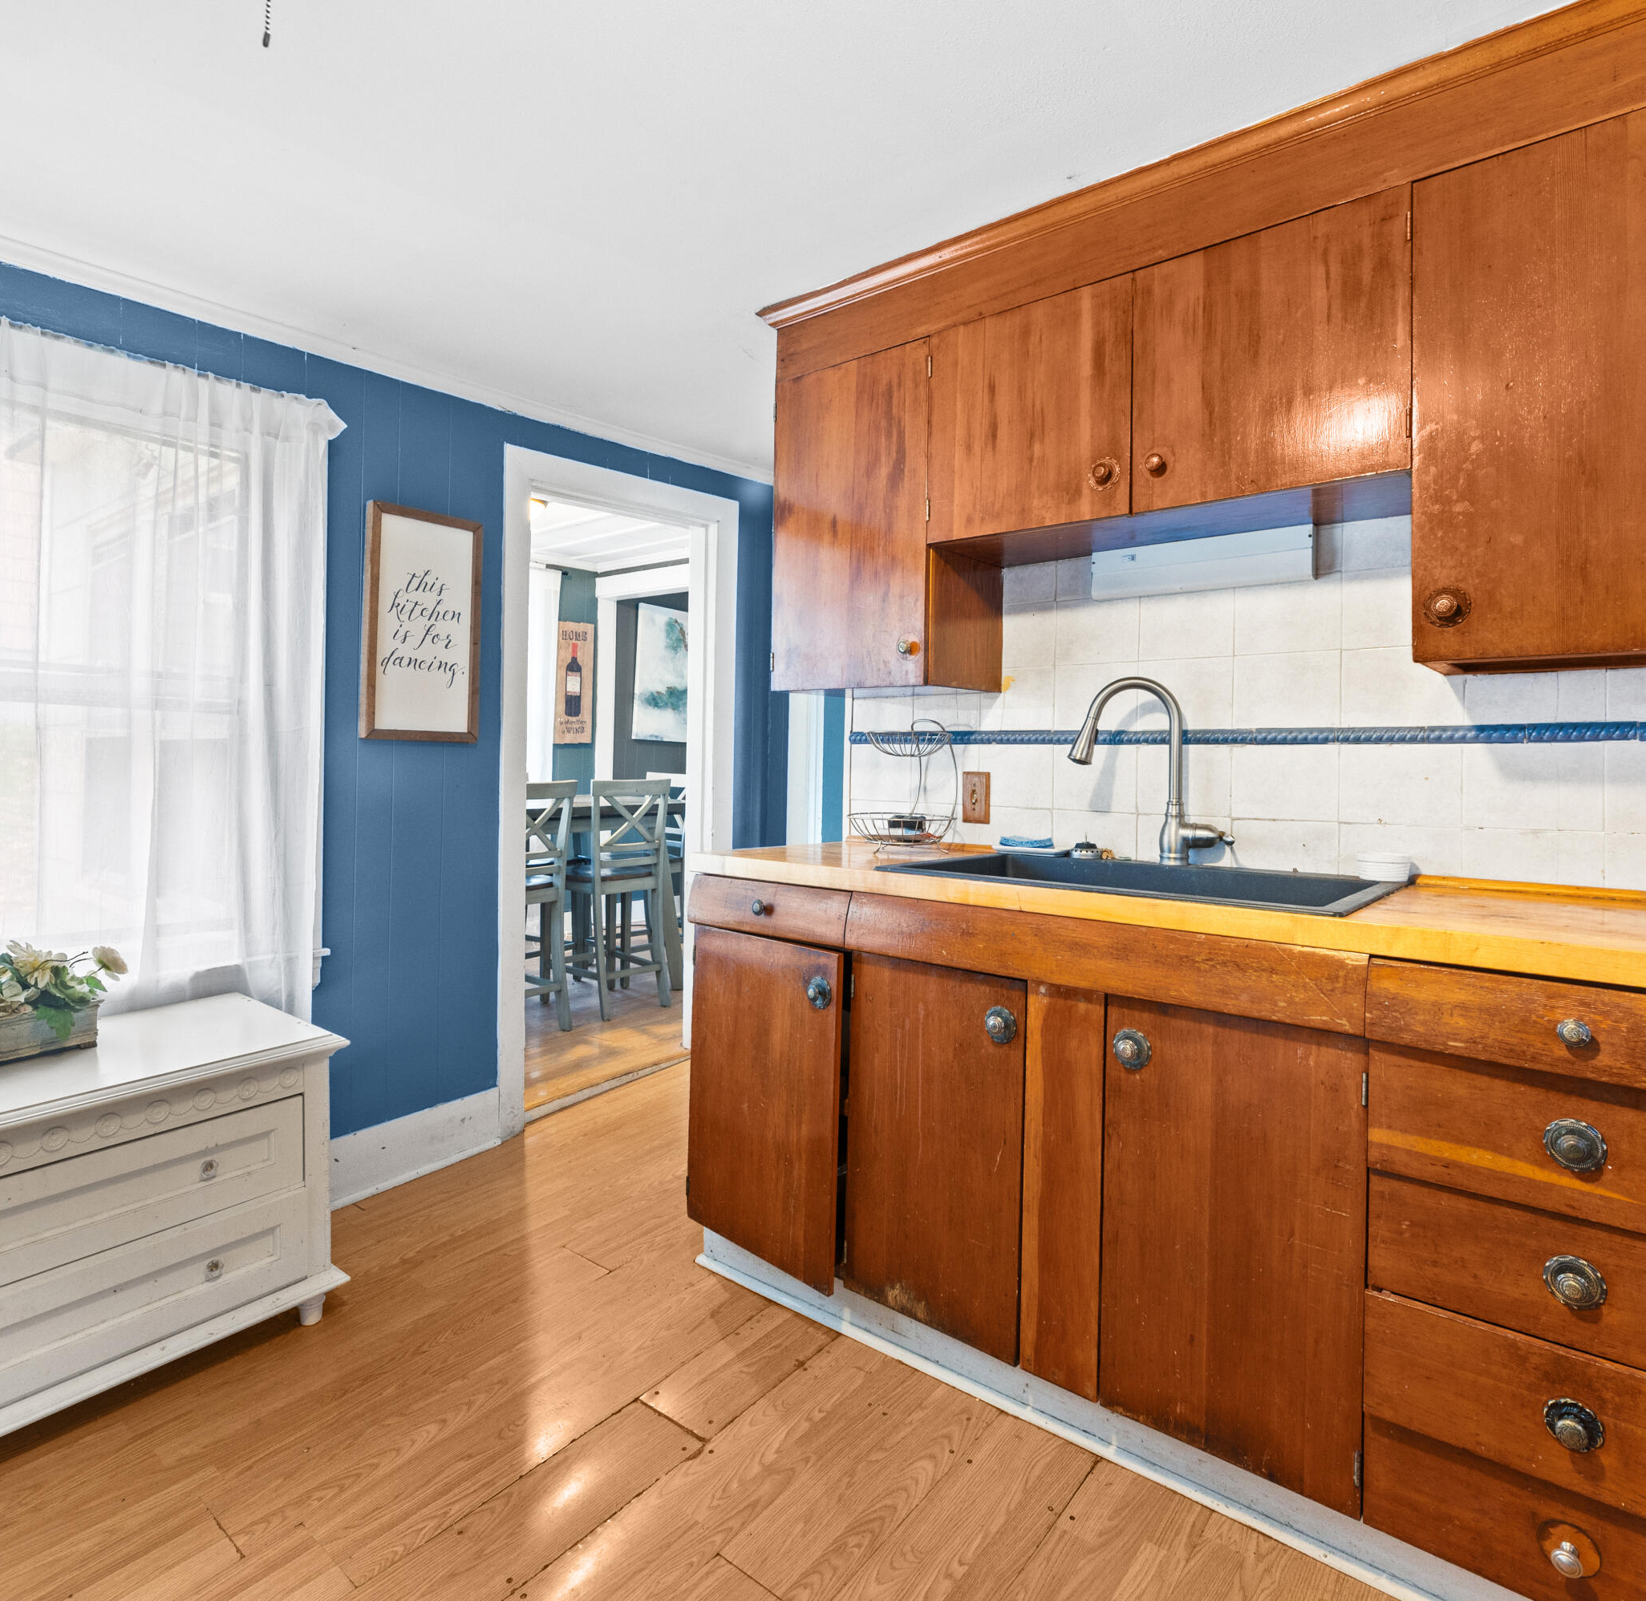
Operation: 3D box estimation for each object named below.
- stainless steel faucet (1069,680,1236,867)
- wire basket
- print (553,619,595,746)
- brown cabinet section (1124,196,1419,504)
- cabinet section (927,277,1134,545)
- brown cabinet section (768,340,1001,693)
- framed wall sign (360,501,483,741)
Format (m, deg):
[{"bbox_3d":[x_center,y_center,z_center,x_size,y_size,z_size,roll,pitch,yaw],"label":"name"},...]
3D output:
[{"bbox_3d":[0.655,-0.062,1.868,0.300,0.380,0.130,0,1,-9],"label":"stainless steel faucet"},{"bbox_3d":[0.191,-0.033,2.180,0.250,0.320,0.250,1,1,0],"label":"wire basket"},{"bbox_3d":[-1.518,-0.716,5.700,0.030,0.745,0.280,2,2,38],"label":"print"},{"bbox_3d":[0.850,-0.751,1.728,0.436,0.434,0.337,2,4,38],"label":"brown cabinet section"},{"bbox_3d":[0.505,-0.766,1.997,0.436,0.434,0.337,2,4,38],"label":"cabinet section"},{"bbox_3d":[0.157,-0.635,2.275,0.443,0.744,0.337,2,4,38],"label":"brown cabinet section"},{"bbox_3d":[-1.107,-0.493,2.580,0.030,0.625,0.320,2,2,38],"label":"framed wall sign"}]

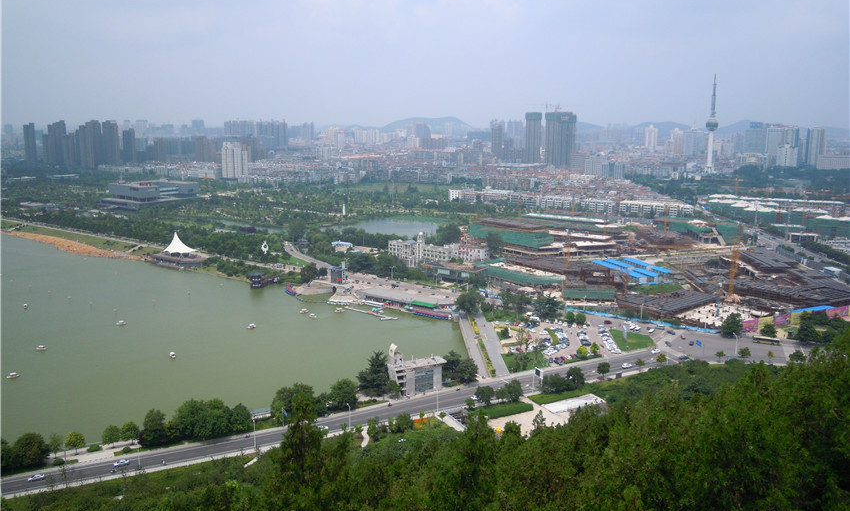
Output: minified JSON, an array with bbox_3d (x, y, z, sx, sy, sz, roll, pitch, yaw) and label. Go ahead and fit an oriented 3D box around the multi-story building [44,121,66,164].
[{"bbox_3d":[-827.580,-249.730,1532.540,36.000,101.000,22.000,6,12,27],"label":"multi-story building"}]

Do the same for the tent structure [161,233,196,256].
[{"bbox_3d":[-188.430,-9.520,526.030,23.000,17.500,21.000,6,12,27],"label":"tent structure"}]

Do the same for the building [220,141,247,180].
[{"bbox_3d":[-340.950,-169.810,1224.710,41.000,65.000,24.000,6,12,27],"label":"building"}]

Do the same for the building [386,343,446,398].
[{"bbox_3d":[-2.810,42.680,256.710,20.500,16.000,8.000,-5,12,-26],"label":"building"}]

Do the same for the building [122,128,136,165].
[{"bbox_3d":[-710.470,-260.050,1650.470,25.000,84.000,16.000,7,13,31],"label":"building"}]

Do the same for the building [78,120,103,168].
[{"bbox_3d":[-732.560,-243.190,1498.530,41.000,102.000,24.000,6,12,27],"label":"building"}]

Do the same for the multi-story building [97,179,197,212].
[{"bbox_3d":[-329.830,-72.720,825.470,70.000,27.500,84.000,7,13,32],"label":"multi-story building"}]

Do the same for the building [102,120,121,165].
[{"bbox_3d":[-716.890,-254.380,1572.500,29.000,102.000,20.000,7,13,31],"label":"building"}]

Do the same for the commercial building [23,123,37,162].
[{"bbox_3d":[-988.320,-279.410,1717.550,23.000,95.000,17.000,7,13,31],"label":"commercial building"}]

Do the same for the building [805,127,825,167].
[{"bbox_3d":[927.160,-252.970,1627.250,36.000,90.000,22.000,7,13,31],"label":"building"}]

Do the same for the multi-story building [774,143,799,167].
[{"bbox_3d":[810.910,-219.160,1535.880,45.000,59.000,21.000,6,12,27],"label":"multi-story building"}]

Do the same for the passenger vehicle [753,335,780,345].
[{"bbox_3d":[156.140,38.890,313.940,11.000,3.100,2.500,5,12,23],"label":"passenger vehicle"}]

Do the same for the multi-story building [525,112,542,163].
[{"bbox_3d":[256.380,-269.730,1610.160,34.000,124.000,27.000,6,12,27],"label":"multi-story building"}]

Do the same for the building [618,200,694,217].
[{"bbox_3d":[245.430,-46.620,728.430,73.000,16.500,12.000,7,13,32],"label":"building"}]

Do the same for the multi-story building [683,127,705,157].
[{"bbox_3d":[741.930,-304.950,1882.330,58.000,97.000,26.000,6,12,27],"label":"multi-story building"}]

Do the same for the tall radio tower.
[{"bbox_3d":[593.850,-269.170,1415.100,23.000,199.000,23.000,5,12,22],"label":"tall radio tower"}]

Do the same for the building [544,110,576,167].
[{"bbox_3d":[321.340,-271.520,1616.280,66.000,126.000,30.000,6,12,27],"label":"building"}]

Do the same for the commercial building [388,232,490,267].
[{"bbox_3d":[8.560,-7.230,505.570,74.000,23.000,31.000,7,13,32],"label":"commercial building"}]

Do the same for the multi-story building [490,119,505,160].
[{"bbox_3d":[193.640,-298.740,1816.570,26.000,104.000,22.000,7,13,31],"label":"multi-story building"}]

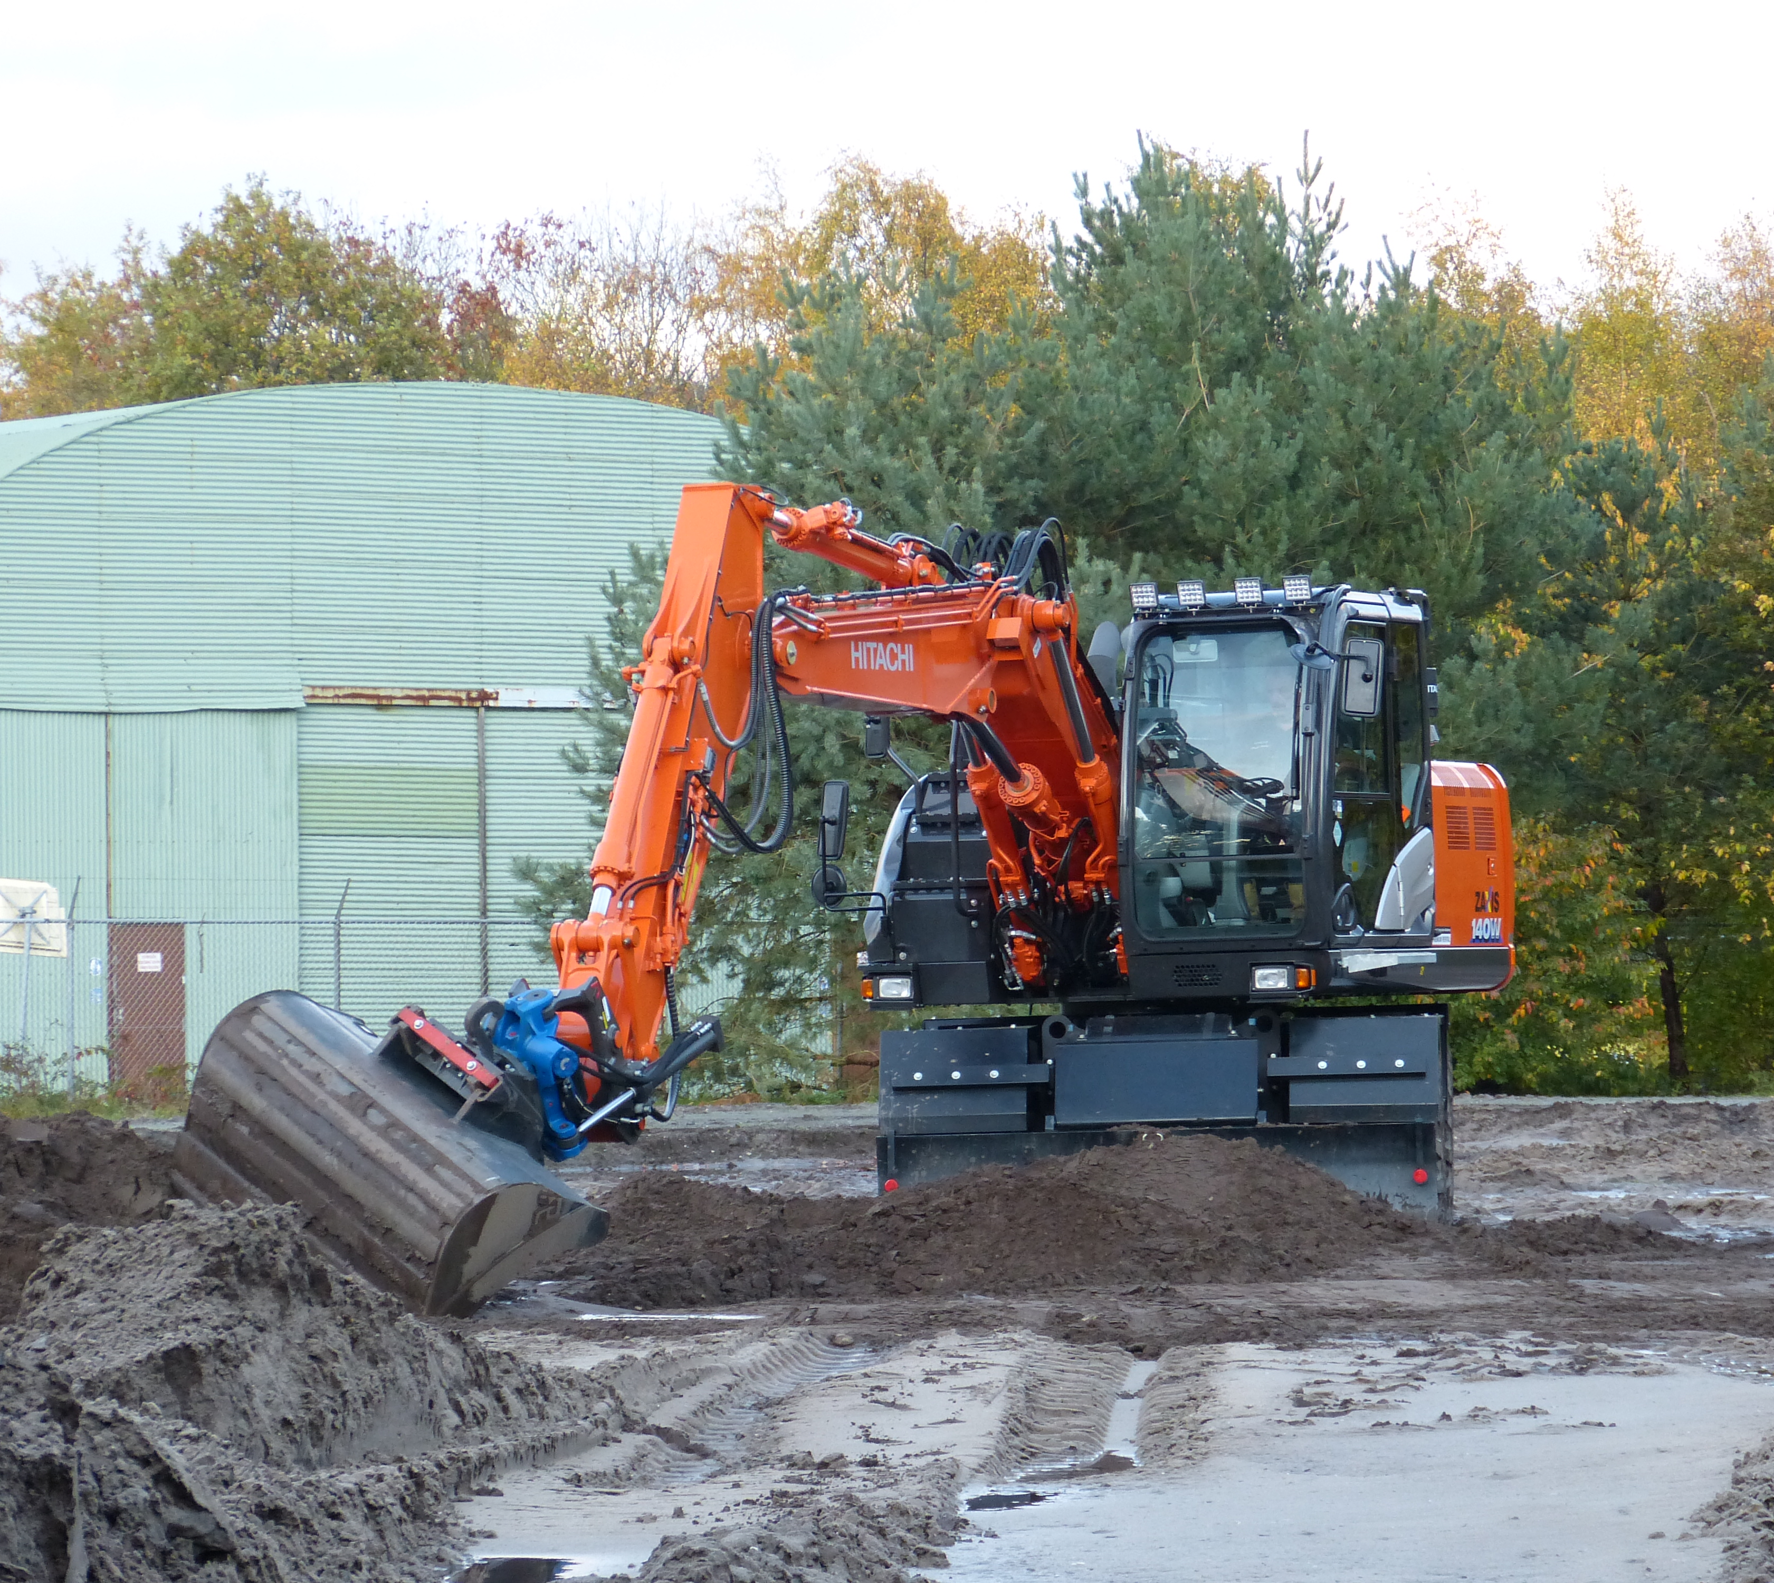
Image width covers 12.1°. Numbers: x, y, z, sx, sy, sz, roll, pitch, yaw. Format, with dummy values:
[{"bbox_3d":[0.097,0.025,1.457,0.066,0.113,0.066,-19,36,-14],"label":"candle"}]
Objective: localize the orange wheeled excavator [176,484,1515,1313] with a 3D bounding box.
[{"bbox_3d":[0.340,0.458,37.700,3.250,3.420,8.800,0,-1,21],"label":"orange wheeled excavator"}]

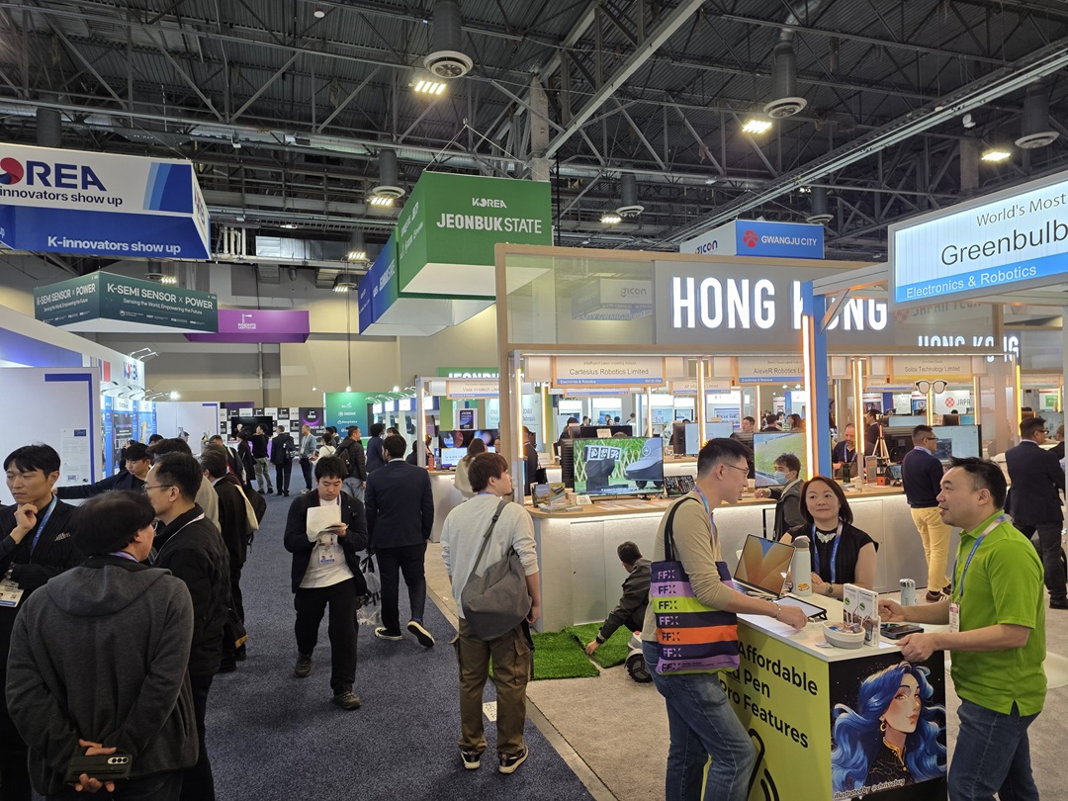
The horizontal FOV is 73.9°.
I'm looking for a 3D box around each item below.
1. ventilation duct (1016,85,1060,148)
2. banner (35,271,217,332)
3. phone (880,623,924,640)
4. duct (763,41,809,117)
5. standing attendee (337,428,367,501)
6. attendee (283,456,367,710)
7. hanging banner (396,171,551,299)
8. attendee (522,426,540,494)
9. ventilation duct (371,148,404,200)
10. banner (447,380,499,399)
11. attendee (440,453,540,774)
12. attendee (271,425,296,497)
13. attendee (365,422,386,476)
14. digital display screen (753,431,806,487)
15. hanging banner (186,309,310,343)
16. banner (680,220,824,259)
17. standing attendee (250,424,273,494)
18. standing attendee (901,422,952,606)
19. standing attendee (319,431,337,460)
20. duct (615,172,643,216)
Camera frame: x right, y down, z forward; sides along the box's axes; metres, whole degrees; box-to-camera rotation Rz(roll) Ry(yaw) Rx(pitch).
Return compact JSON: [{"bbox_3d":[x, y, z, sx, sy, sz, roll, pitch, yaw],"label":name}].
[{"bbox_3d":[15.396,-8.755,21.750,1.110,1.900,1.110,-1,-1,-19],"label":"ventilation duct"},{"bbox_3d":[-15.288,-3.408,26.618,4.481,1.545,4.790,-2,-1,27],"label":"banner"},{"bbox_3d":[1.406,0.886,2.722,0.163,0.014,0.078,-1,-1,-24],"label":"phone"},{"bbox_3d":[6.646,-8.582,18.834,1.110,1.890,1.110,-1,-1,-19],"label":"duct"},{"bbox_3d":[-2.966,1.296,11.600,0.460,1.760,0.480,-1,-1,-26],"label":"standing attendee"},{"bbox_3d":[-1.438,1.191,4.880,0.550,1.660,0.520,-1,-1,-18],"label":"attendee"},{"bbox_3d":[-1.596,-3.968,17.721,2.921,2.027,3.672,-1,-1,-19],"label":"hanging banner"},{"bbox_3d":[-0.115,1.231,9.700,0.520,1.750,0.380,-2,-1,25],"label":"attendee"},{"bbox_3d":[-5.036,-7.961,24.500,1.060,1.580,1.060,-1,-1,-19],"label":"ventilation duct"},{"bbox_3d":[-0.834,-0.162,11.400,1.180,0.310,0.060,-1,-1,-19],"label":"banner"},{"bbox_3d":[-0.247,1.154,3.980,0.550,1.730,0.420,-2,-1,14],"label":"attendee"},{"bbox_3d":[-6.253,1.512,17.700,0.560,1.750,0.420,-1,-1,-22],"label":"attendee"},{"bbox_3d":[-2.773,1.300,12.400,0.400,1.770,0.500,-1,-1,-41],"label":"attendee"},{"bbox_3d":[2.773,0.622,7.580,0.970,0.560,0.060,-1,-1,-19],"label":"digital display screen"},{"bbox_3d":[-12.608,-3.240,31.313,4.915,1.005,3.447,-1,-1,-21],"label":"hanging banner"},{"bbox_3d":[6.655,-4.505,22.001,2.959,1.204,2.970,-1,-1,-19],"label":"banner"},{"bbox_3d":[-6.987,1.503,18.200,0.450,1.780,0.500,-2,-1,37],"label":"standing attendee"},{"bbox_3d":[3.961,1.103,7.150,0.380,1.720,0.500,-1,-1,-24],"label":"standing attendee"},{"bbox_3d":[-4.010,1.441,13.800,0.460,1.600,0.350,-1,-1,-23],"label":"standing attendee"},{"bbox_3d":[3.704,-8.137,27.400,1.060,1.580,1.060,-1,-1,0],"label":"duct"}]

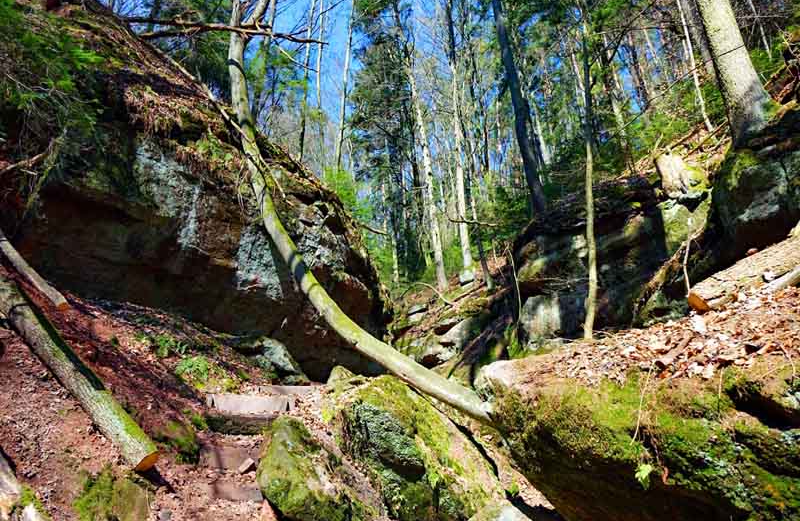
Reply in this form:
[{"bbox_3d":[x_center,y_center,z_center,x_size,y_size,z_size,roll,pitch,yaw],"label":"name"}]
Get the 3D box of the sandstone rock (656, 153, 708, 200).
[{"bbox_3d":[3.973,-1.185,7.525,0.724,0.630,0.650,-7,-16,29],"label":"sandstone rock"}]

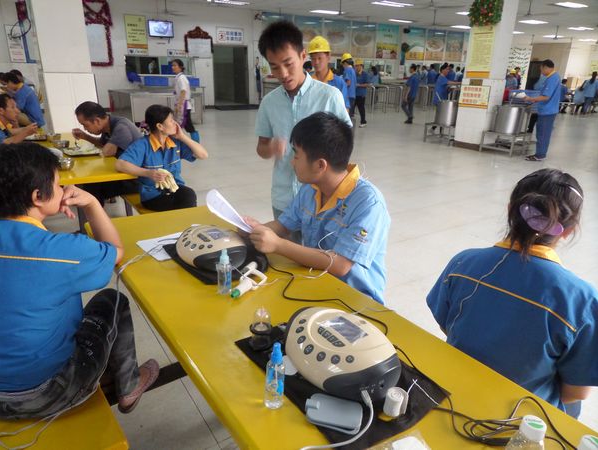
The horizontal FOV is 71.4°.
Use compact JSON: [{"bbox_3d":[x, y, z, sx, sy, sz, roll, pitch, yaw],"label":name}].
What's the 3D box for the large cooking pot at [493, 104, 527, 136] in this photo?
[{"bbox_3d":[3.991,-1.981,7.850,0.575,0.520,0.575,0,19,0],"label":"large cooking pot"}]

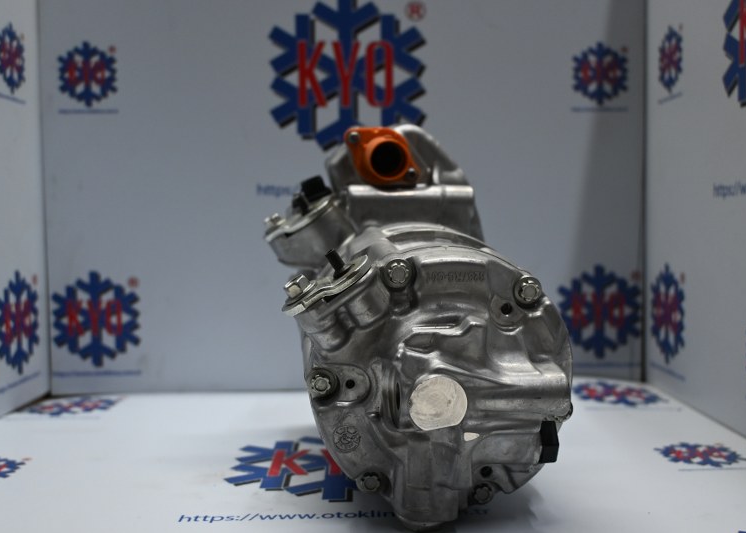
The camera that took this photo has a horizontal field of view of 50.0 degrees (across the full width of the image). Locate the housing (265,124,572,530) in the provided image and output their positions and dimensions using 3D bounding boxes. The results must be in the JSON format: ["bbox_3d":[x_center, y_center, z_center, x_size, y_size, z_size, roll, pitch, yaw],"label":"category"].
[{"bbox_3d":[0.013,0.011,0.462,0.150,0.190,0.235,0,8,-8],"label":"housing"}]

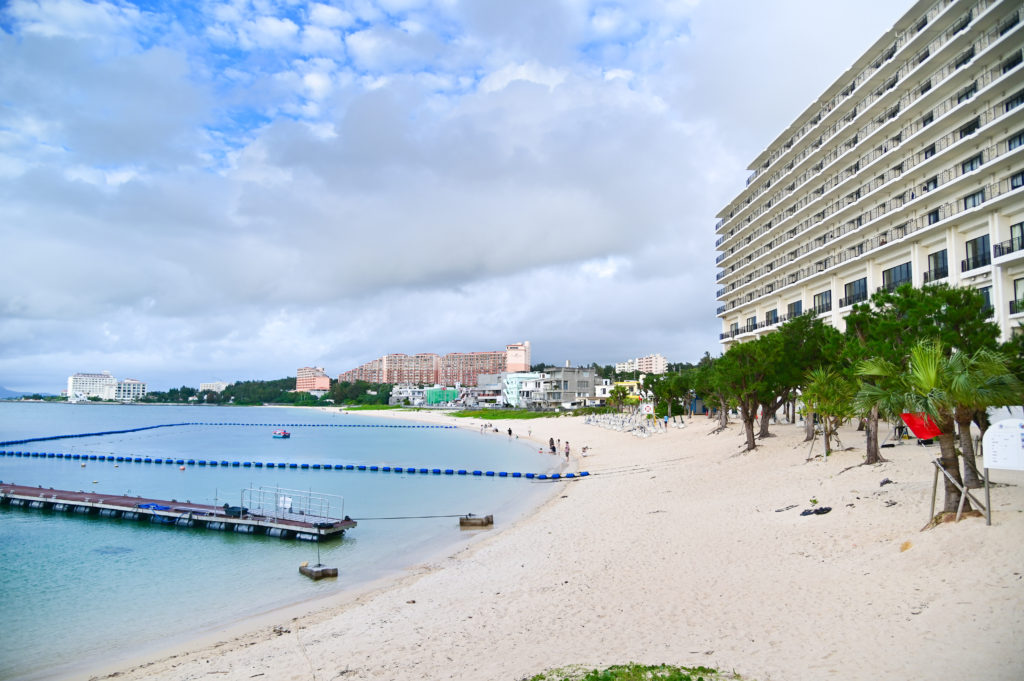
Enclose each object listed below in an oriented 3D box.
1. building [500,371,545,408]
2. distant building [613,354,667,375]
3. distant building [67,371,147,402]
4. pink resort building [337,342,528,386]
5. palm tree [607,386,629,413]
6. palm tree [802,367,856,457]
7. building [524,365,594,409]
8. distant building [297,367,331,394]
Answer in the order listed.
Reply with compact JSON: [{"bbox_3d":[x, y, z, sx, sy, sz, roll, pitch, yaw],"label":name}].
[{"bbox_3d":[4.016,15.519,211.456,11.000,11.270,15.000,2,-5,-18],"label":"building"},{"bbox_3d":[118.745,24.003,625.330,16.000,18.870,50.000,5,-7,-44],"label":"distant building"},{"bbox_3d":[-470.497,54.880,793.256,82.000,36.420,26.000,3,-6,-30],"label":"distant building"},{"bbox_3d":[-76.429,25.817,690.425,188.000,49.550,38.000,-1,-5,12],"label":"pink resort building"},{"bbox_3d":[21.571,12.060,139.480,4.300,5.300,4.300,0,-5,0],"label":"palm tree"},{"bbox_3d":[12.179,2.676,26.166,2.000,3.360,2.000,-2,-6,25],"label":"palm tree"},{"bbox_3d":[14.018,14.420,203.522,13.000,12.030,22.000,2,-5,-18],"label":"building"},{"bbox_3d":[-229.613,46.921,788.943,26.000,32.330,27.000,-4,-6,37],"label":"distant building"}]

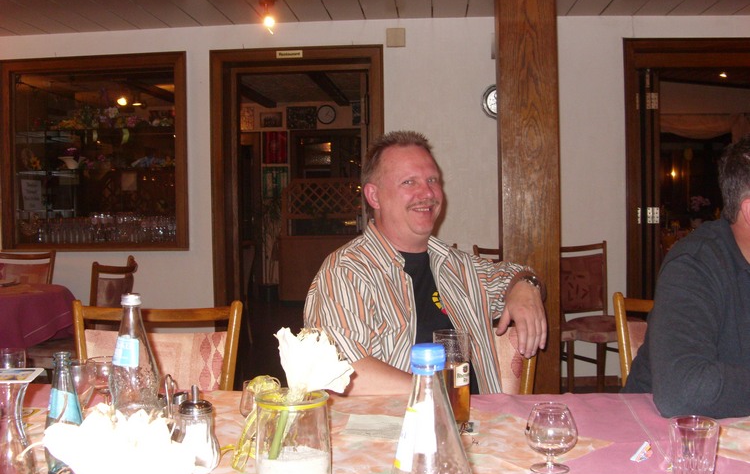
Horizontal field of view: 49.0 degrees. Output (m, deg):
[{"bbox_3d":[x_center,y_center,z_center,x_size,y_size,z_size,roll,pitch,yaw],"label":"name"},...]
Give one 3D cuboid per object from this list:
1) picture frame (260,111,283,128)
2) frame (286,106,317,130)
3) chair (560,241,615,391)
[{"bbox_3d":[-1.345,-1.528,10.700,0.285,0.210,0.030,-1,2,4],"label":"picture frame"},{"bbox_3d":[-0.786,-1.267,8.800,0.325,0.250,0.030,-1,1,3],"label":"frame"},{"bbox_3d":[1.325,0.522,4.705,0.450,0.930,0.540,-2,2,-29],"label":"chair"}]

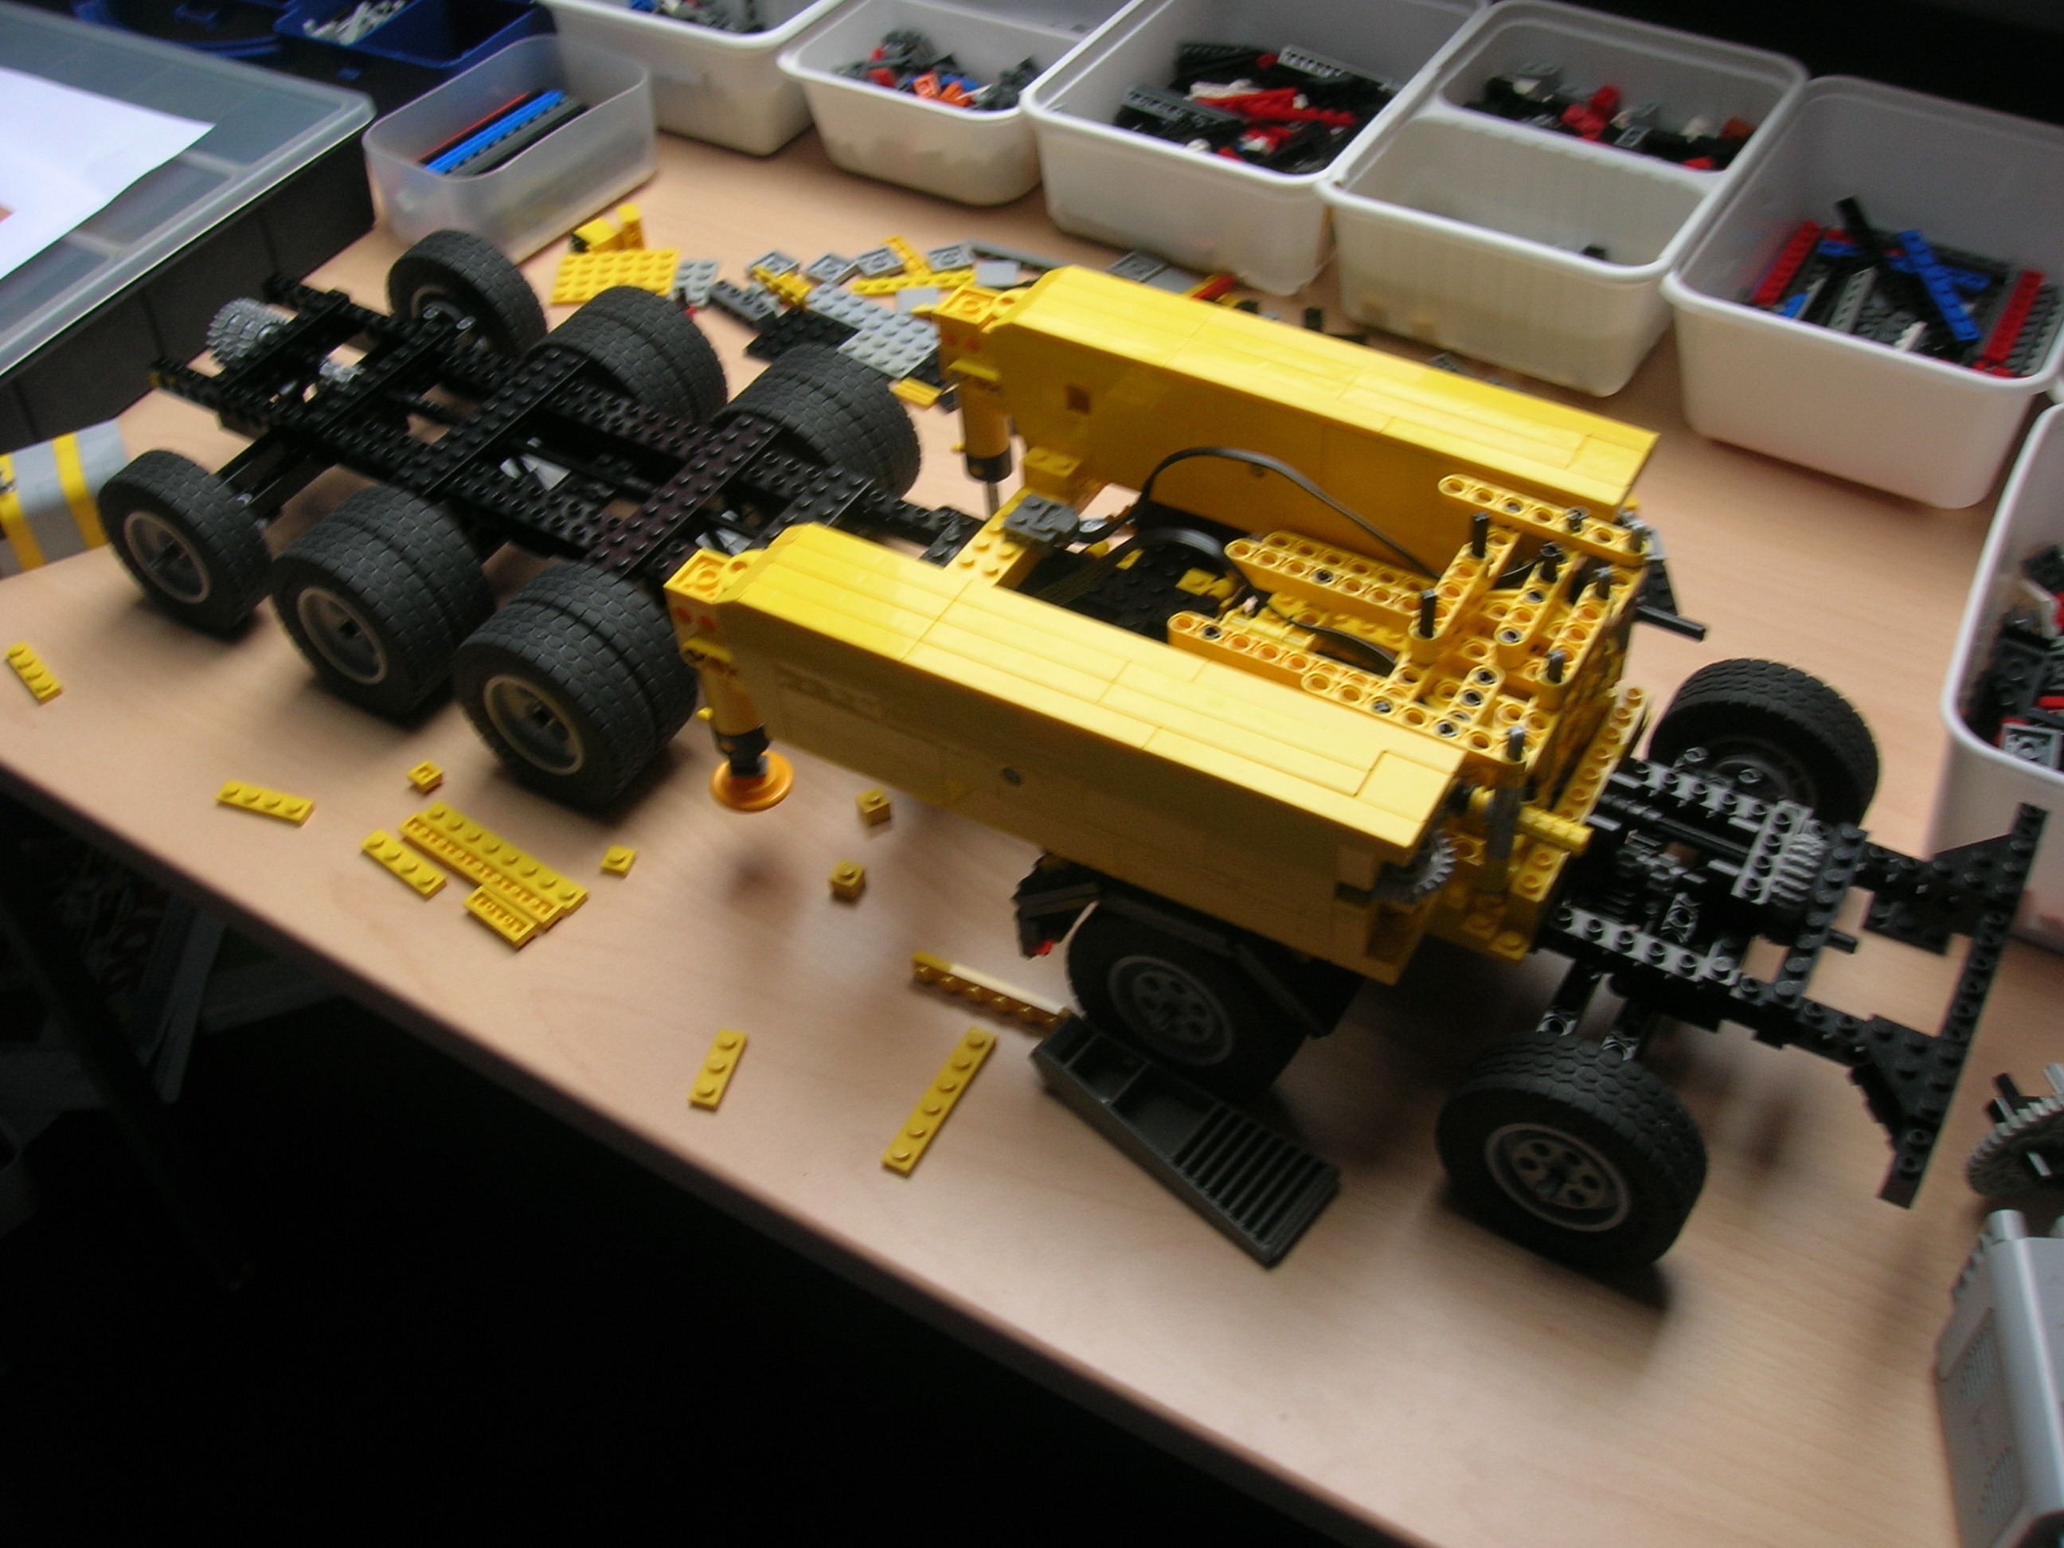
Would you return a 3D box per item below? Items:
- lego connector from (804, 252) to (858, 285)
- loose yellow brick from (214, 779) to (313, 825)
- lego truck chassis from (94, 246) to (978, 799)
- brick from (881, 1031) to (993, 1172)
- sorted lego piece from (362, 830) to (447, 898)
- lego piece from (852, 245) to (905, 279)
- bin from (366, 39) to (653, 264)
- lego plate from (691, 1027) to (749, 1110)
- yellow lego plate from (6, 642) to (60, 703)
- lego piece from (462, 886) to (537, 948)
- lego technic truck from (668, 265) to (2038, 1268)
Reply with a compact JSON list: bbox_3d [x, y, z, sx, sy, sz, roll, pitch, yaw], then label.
[{"bbox_3d":[-0.080,-0.200,0.810,0.016,0.005,0.016,27,55,27],"label":"lego connector"},{"bbox_3d":[-0.237,0.009,0.629,0.032,0.005,0.008,13,50,16],"label":"loose yellow brick"},{"bbox_3d":[-0.156,-0.089,0.671,0.308,0.066,0.160,23,53,24],"label":"lego truck chassis"},{"bbox_3d":[-0.024,0.087,0.538,0.008,0.005,0.048,20,52,22],"label":"brick"},{"bbox_3d":[-0.188,0.027,0.608,0.032,0.005,0.008,30,56,28],"label":"sorted lego piece"},{"bbox_3d":[-0.061,-0.203,0.811,0.016,0.005,0.016,-23,49,-16],"label":"lego piece"},{"bbox_3d":[-0.216,-0.263,0.855,0.072,0.043,0.108,27,55,27],"label":"bin"},{"bbox_3d":[-0.085,0.080,0.549,0.008,0.005,0.024,10,49,14],"label":"lego plate"},{"bbox_3d":[-0.333,-0.034,0.677,0.008,0.005,0.032,-34,53,-24],"label":"yellow lego plate"},{"bbox_3d":[-0.154,0.043,0.590,0.024,0.005,0.008,29,55,28],"label":"lego piece"},{"bbox_3d":[0.086,-0.009,0.538,0.327,0.120,0.170,21,52,23],"label":"lego technic truck"}]

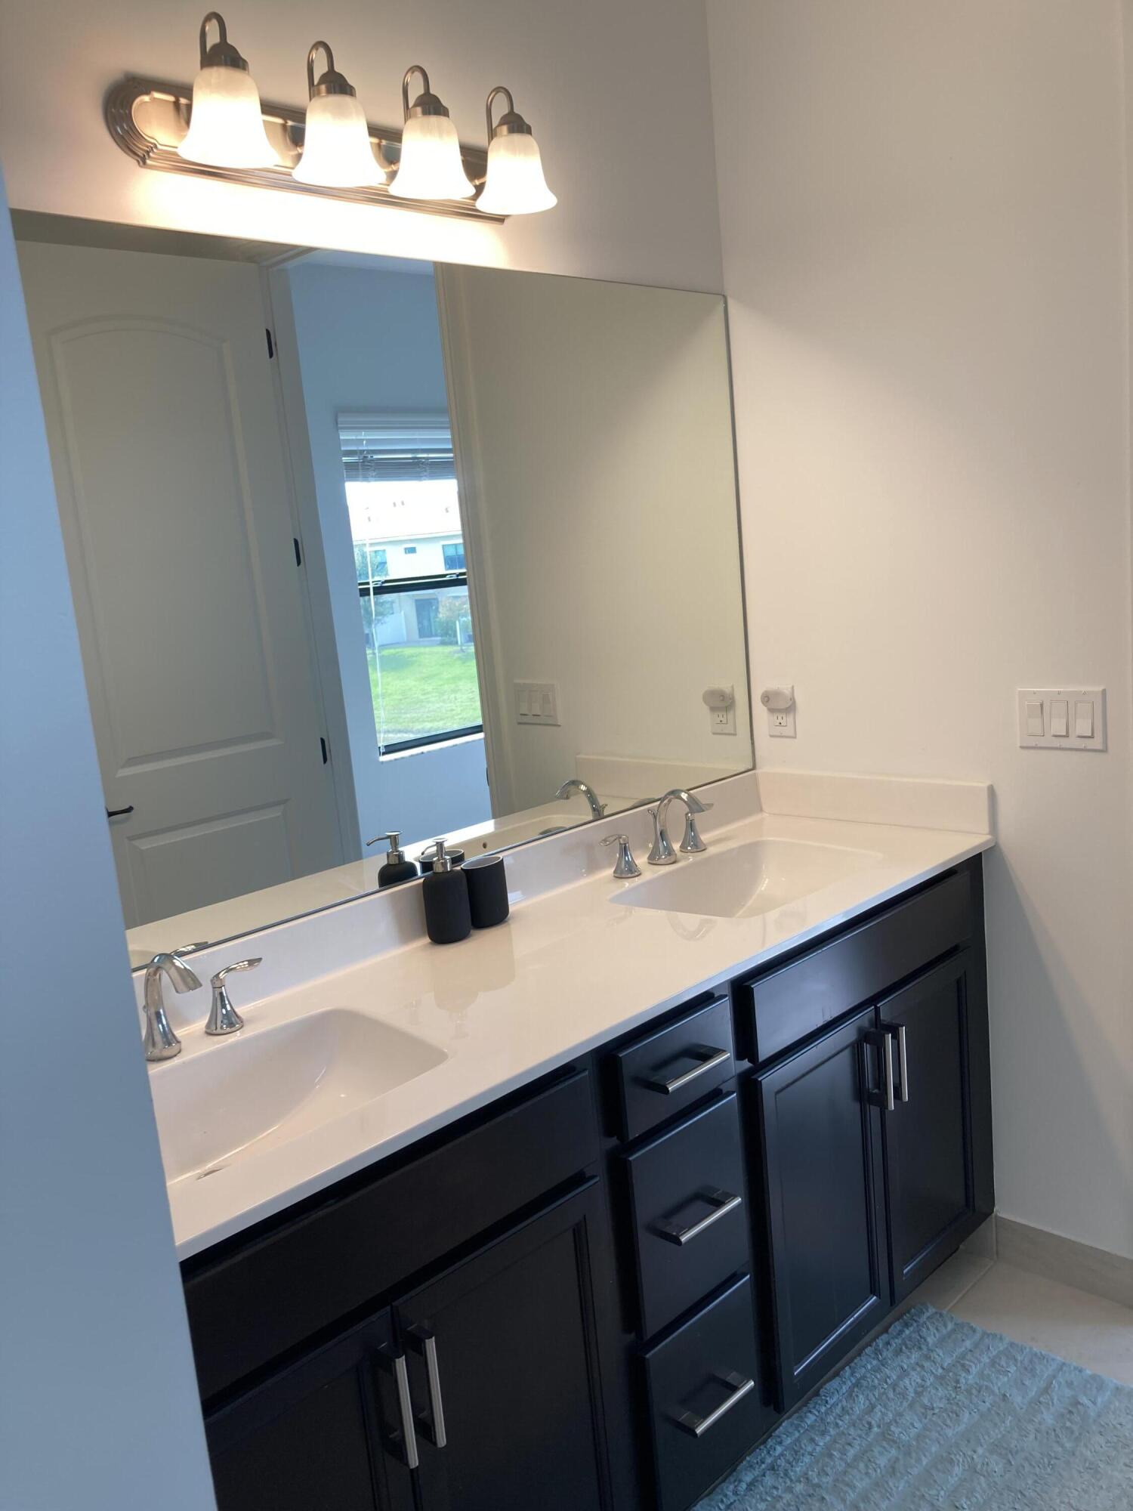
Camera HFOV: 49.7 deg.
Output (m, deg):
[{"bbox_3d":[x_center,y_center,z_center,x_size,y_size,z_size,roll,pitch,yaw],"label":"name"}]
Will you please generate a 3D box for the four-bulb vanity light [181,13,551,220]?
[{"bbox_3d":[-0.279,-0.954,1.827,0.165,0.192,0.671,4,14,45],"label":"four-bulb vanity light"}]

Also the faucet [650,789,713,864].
[{"bbox_3d":[0.253,0.128,2.414,0.154,0.152,0.175,4,14,45],"label":"faucet"}]

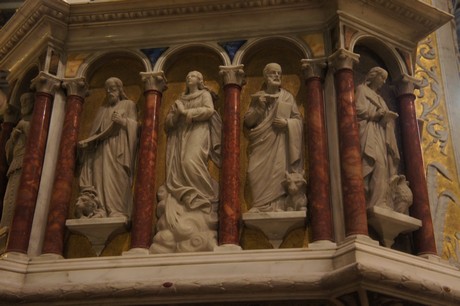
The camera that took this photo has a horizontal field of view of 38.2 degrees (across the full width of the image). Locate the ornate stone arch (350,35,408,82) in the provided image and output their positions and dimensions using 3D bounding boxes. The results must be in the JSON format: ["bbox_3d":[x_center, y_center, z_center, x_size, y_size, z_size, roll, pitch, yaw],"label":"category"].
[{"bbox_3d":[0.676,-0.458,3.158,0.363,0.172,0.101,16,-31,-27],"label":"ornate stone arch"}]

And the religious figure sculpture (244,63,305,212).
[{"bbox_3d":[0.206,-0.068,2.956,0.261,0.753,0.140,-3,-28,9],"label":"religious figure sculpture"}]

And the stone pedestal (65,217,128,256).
[{"bbox_3d":[-0.483,0.336,2.472,0.231,0.135,0.124,-4,-28,8],"label":"stone pedestal"}]

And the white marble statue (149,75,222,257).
[{"bbox_3d":[-0.161,0.030,2.569,0.262,0.782,0.177,-11,-30,21],"label":"white marble statue"}]

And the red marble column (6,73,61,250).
[{"bbox_3d":[-0.787,0.040,2.644,0.102,0.772,0.102,22,-34,-35],"label":"red marble column"}]

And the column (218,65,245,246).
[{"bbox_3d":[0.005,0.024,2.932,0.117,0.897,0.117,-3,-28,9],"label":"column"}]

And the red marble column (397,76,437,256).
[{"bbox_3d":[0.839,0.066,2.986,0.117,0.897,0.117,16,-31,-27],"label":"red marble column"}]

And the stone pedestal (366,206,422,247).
[{"bbox_3d":[0.565,0.297,2.369,0.231,0.135,0.124,17,-32,-27],"label":"stone pedestal"}]

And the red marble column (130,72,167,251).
[{"bbox_3d":[-0.323,0.029,2.612,0.102,0.772,0.102,-4,-28,8],"label":"red marble column"}]

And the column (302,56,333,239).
[{"bbox_3d":[0.337,-0.011,2.516,0.102,0.772,0.102,-4,-28,8],"label":"column"}]

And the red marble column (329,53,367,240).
[{"bbox_3d":[0.446,-0.040,2.458,0.102,0.772,0.102,1,-28,0],"label":"red marble column"}]

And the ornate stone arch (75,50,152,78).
[{"bbox_3d":[-0.475,-0.362,2.856,0.323,0.150,0.095,-4,-28,8],"label":"ornate stone arch"}]

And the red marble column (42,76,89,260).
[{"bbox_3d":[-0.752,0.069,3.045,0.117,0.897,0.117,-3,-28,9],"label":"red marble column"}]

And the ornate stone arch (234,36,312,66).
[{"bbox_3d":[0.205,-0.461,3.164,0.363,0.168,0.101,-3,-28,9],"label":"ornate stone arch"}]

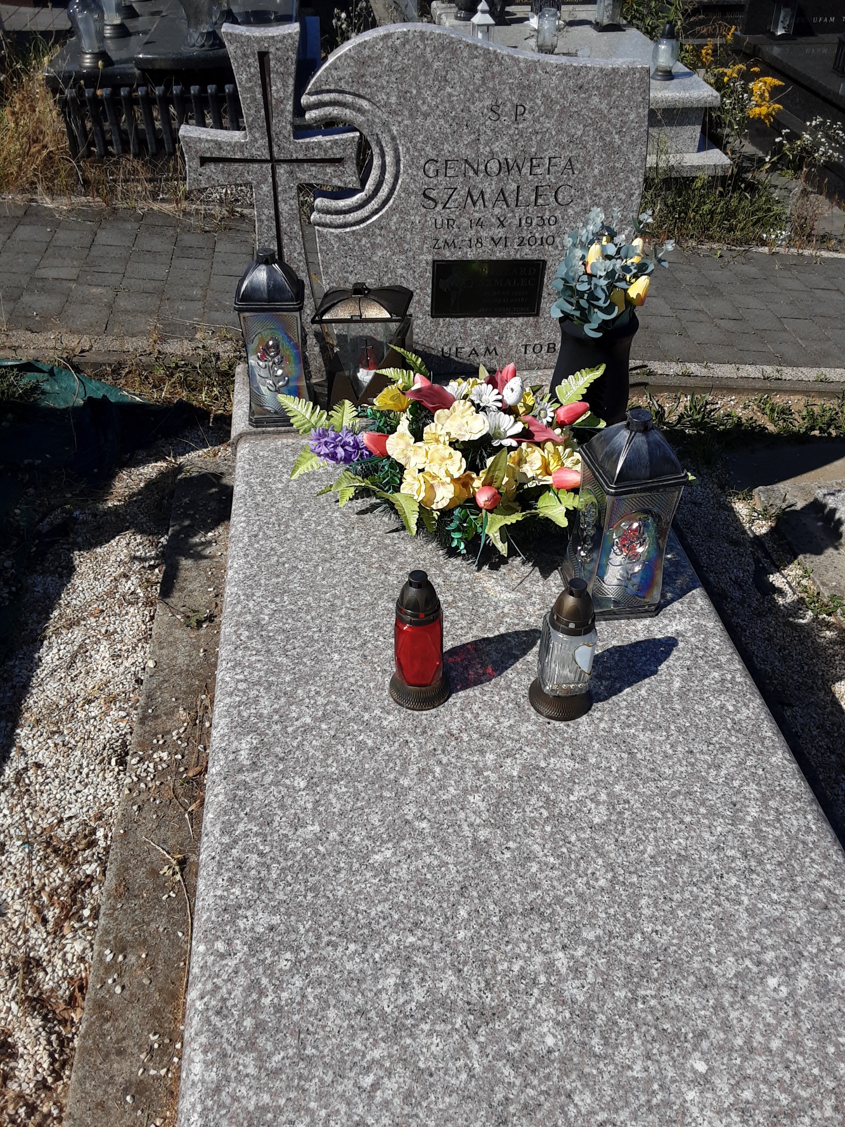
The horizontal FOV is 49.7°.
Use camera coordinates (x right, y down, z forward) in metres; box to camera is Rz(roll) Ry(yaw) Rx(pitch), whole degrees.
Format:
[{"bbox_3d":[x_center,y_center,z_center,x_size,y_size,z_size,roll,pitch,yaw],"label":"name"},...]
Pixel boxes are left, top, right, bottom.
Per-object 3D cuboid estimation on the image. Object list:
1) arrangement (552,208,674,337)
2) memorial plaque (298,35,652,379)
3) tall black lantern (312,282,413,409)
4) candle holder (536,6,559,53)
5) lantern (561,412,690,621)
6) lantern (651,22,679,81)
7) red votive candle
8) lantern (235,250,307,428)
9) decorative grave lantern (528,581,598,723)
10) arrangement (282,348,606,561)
[{"bbox_3d":[0.377,-0.586,1.830,0.235,0.245,0.206,-4,38,-5],"label":"arrangement"},{"bbox_3d":[0.108,-0.755,1.960,0.698,0.700,0.098,-4,38,-5],"label":"memorial plaque"},{"bbox_3d":[-0.125,-0.474,1.956,0.182,0.257,0.182,3,37,3],"label":"tall black lantern"},{"bbox_3d":[0.689,-2.953,5.045,0.108,0.204,0.108,-4,38,-5],"label":"candle holder"},{"bbox_3d":[0.322,-0.087,1.452,0.133,0.337,0.133,-7,38,-10],"label":"lantern"},{"bbox_3d":[1.250,-2.631,4.689,0.132,0.247,0.132,-4,38,-5],"label":"lantern"},{"bbox_3d":[-0.003,0.104,1.293,0.087,0.223,0.087,-4,38,-5],"label":"red votive candle"},{"bbox_3d":[-0.301,-0.459,1.864,0.134,0.341,0.134,-3,38,-4],"label":"lantern"},{"bbox_3d":[0.208,0.116,1.279,0.091,0.224,0.091,0,37,0],"label":"decorative grave lantern"},{"bbox_3d":[0.053,-0.249,1.762,0.617,0.216,0.461,-4,38,-5],"label":"arrangement"}]

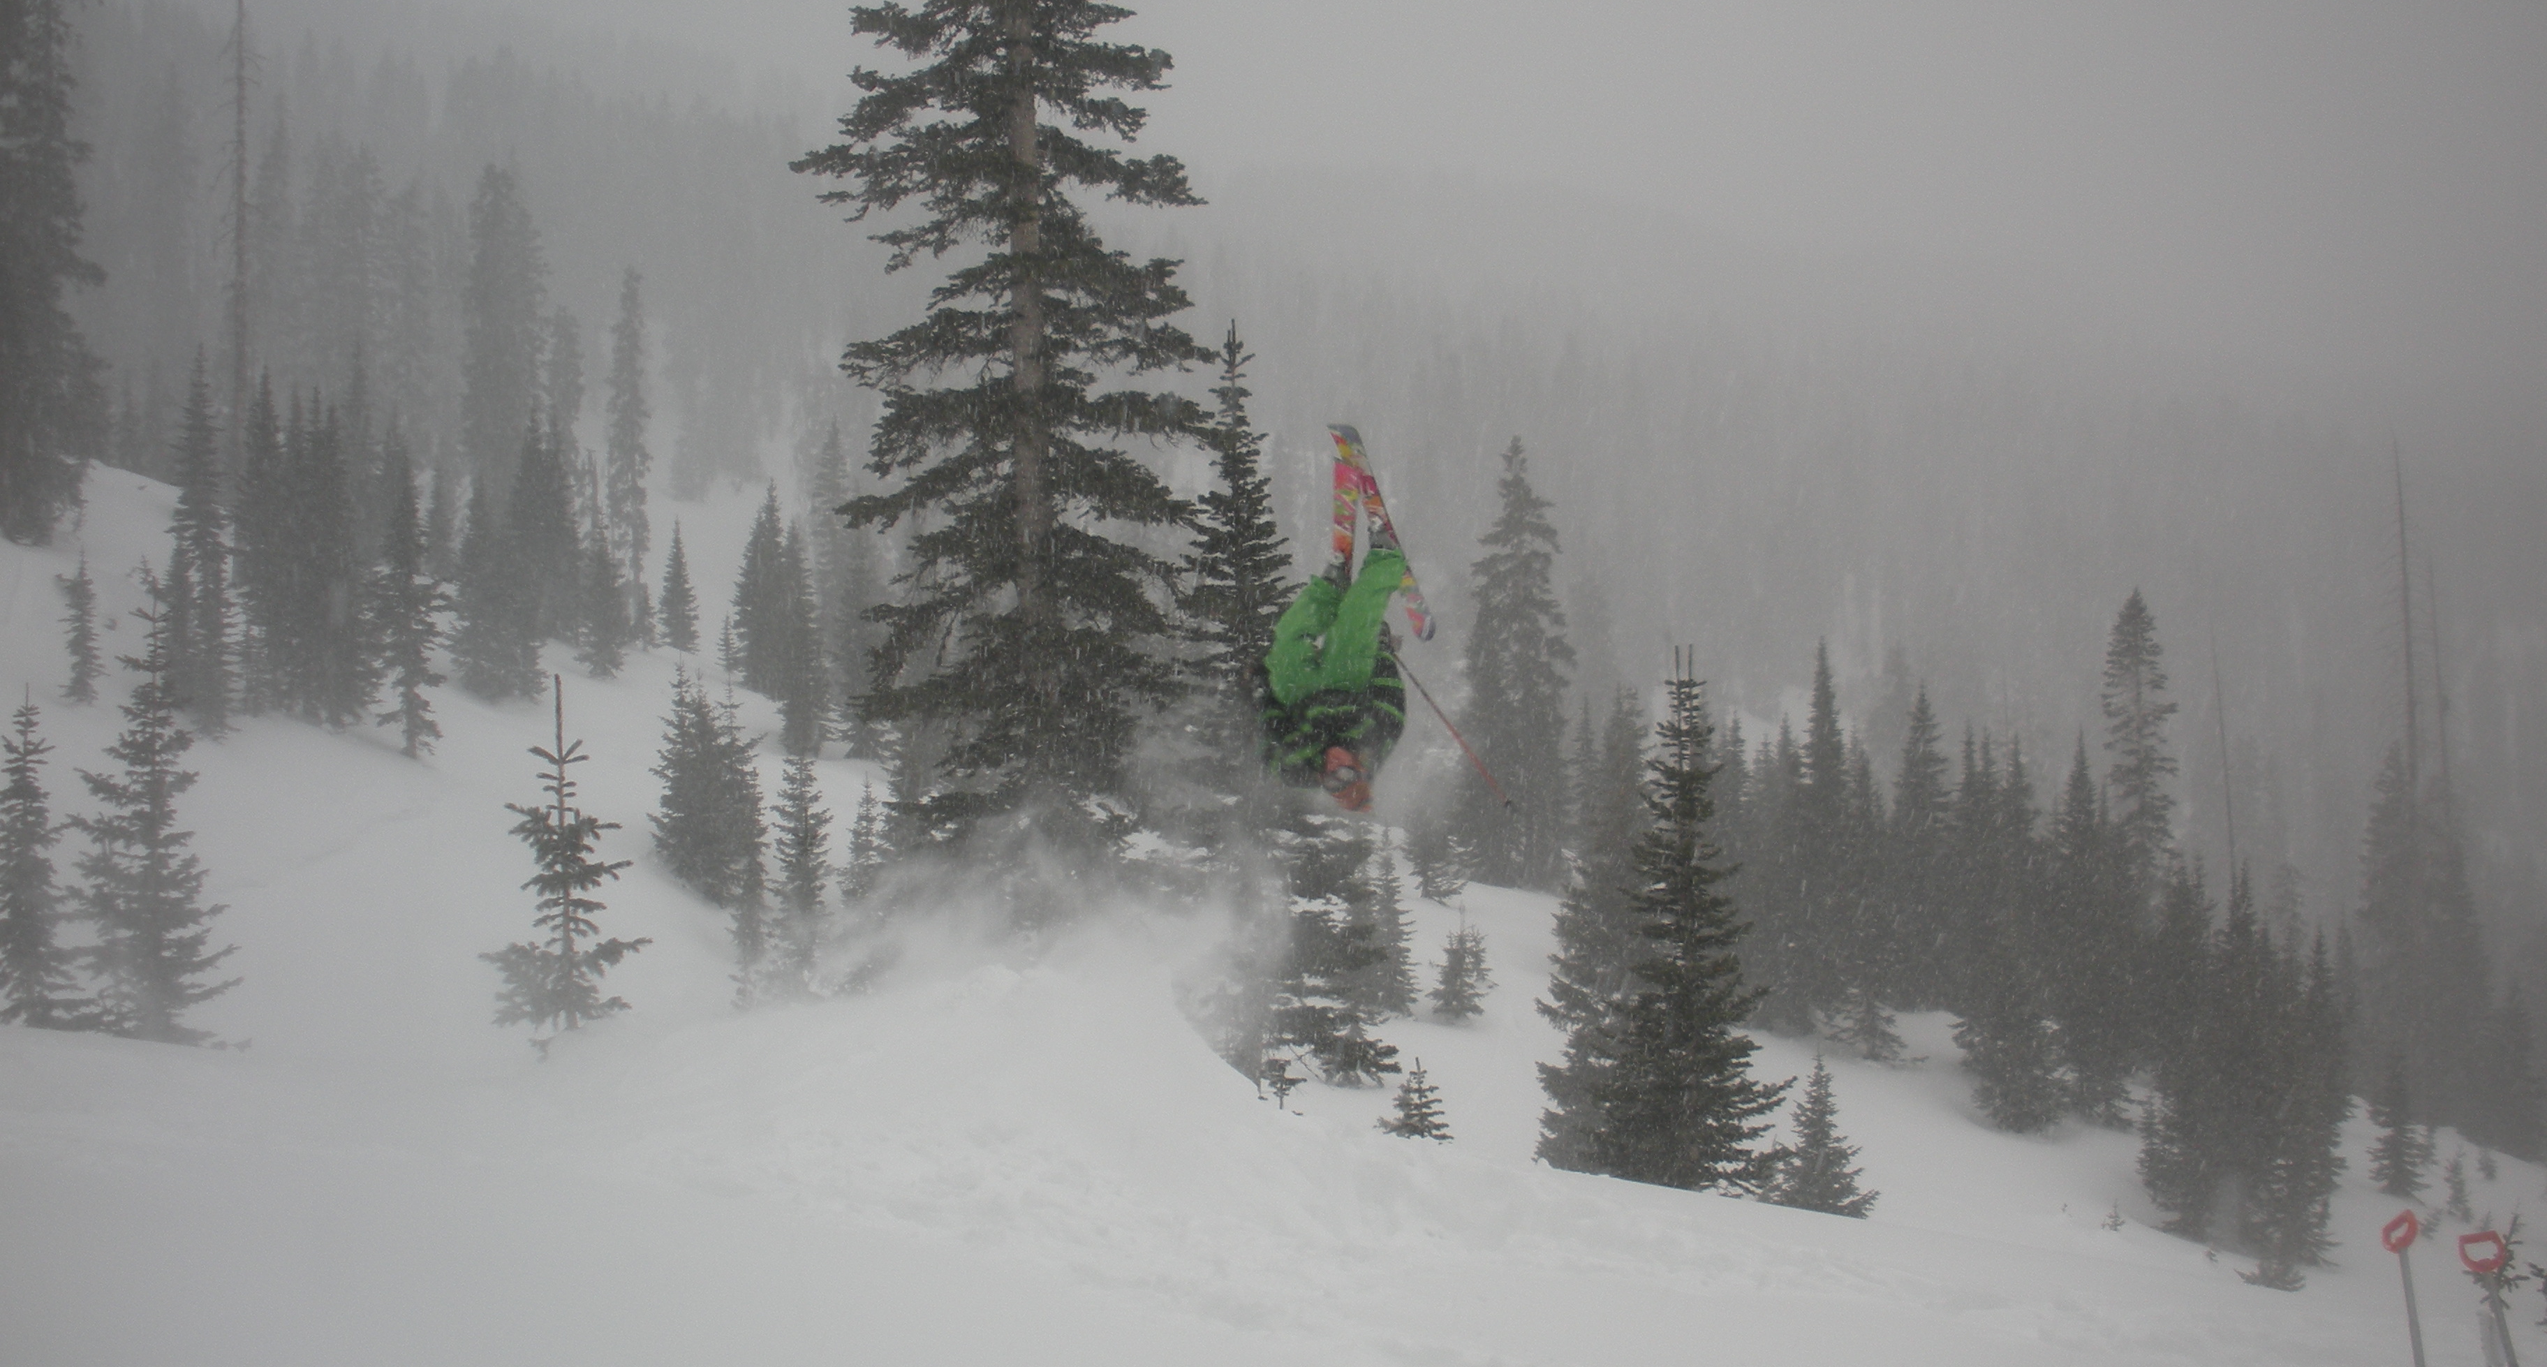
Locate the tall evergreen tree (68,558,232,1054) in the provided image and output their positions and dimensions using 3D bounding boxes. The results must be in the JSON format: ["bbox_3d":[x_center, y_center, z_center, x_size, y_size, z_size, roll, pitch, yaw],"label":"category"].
[{"bbox_3d":[-9.579,1.079,22.000,1.430,4.110,1.400,-1,-2,0],"label":"tall evergreen tree"}]

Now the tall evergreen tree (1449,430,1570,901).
[{"bbox_3d":[6.027,-0.502,65.000,3.060,11.300,3.000,-1,-2,0],"label":"tall evergreen tree"}]

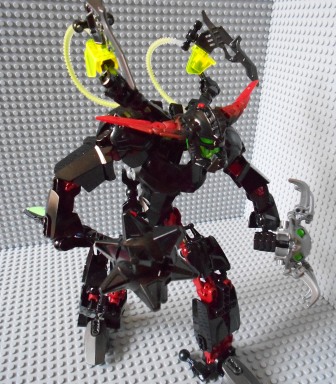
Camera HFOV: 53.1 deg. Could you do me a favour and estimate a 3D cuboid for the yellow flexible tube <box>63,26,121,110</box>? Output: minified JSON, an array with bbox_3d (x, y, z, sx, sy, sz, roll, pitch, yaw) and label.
[{"bbox_3d":[-0.059,-0.100,0.269,0.047,0.060,0.035,2,25,0],"label":"yellow flexible tube"}]

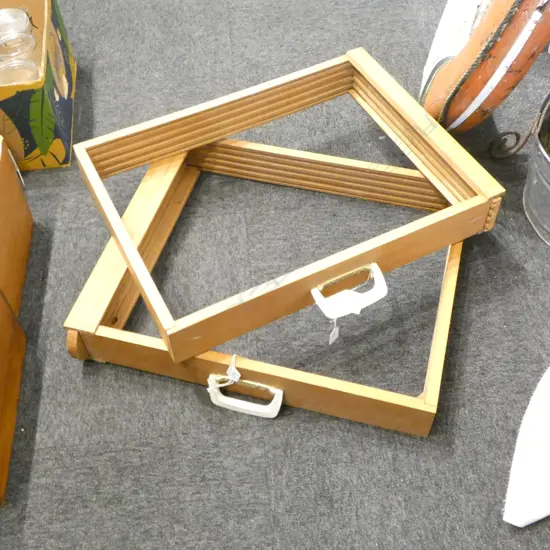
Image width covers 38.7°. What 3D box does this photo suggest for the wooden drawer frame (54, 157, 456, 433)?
[{"bbox_3d":[0.009,-0.001,1.498,0.650,0.090,0.599,11,52,10],"label":"wooden drawer frame"}]

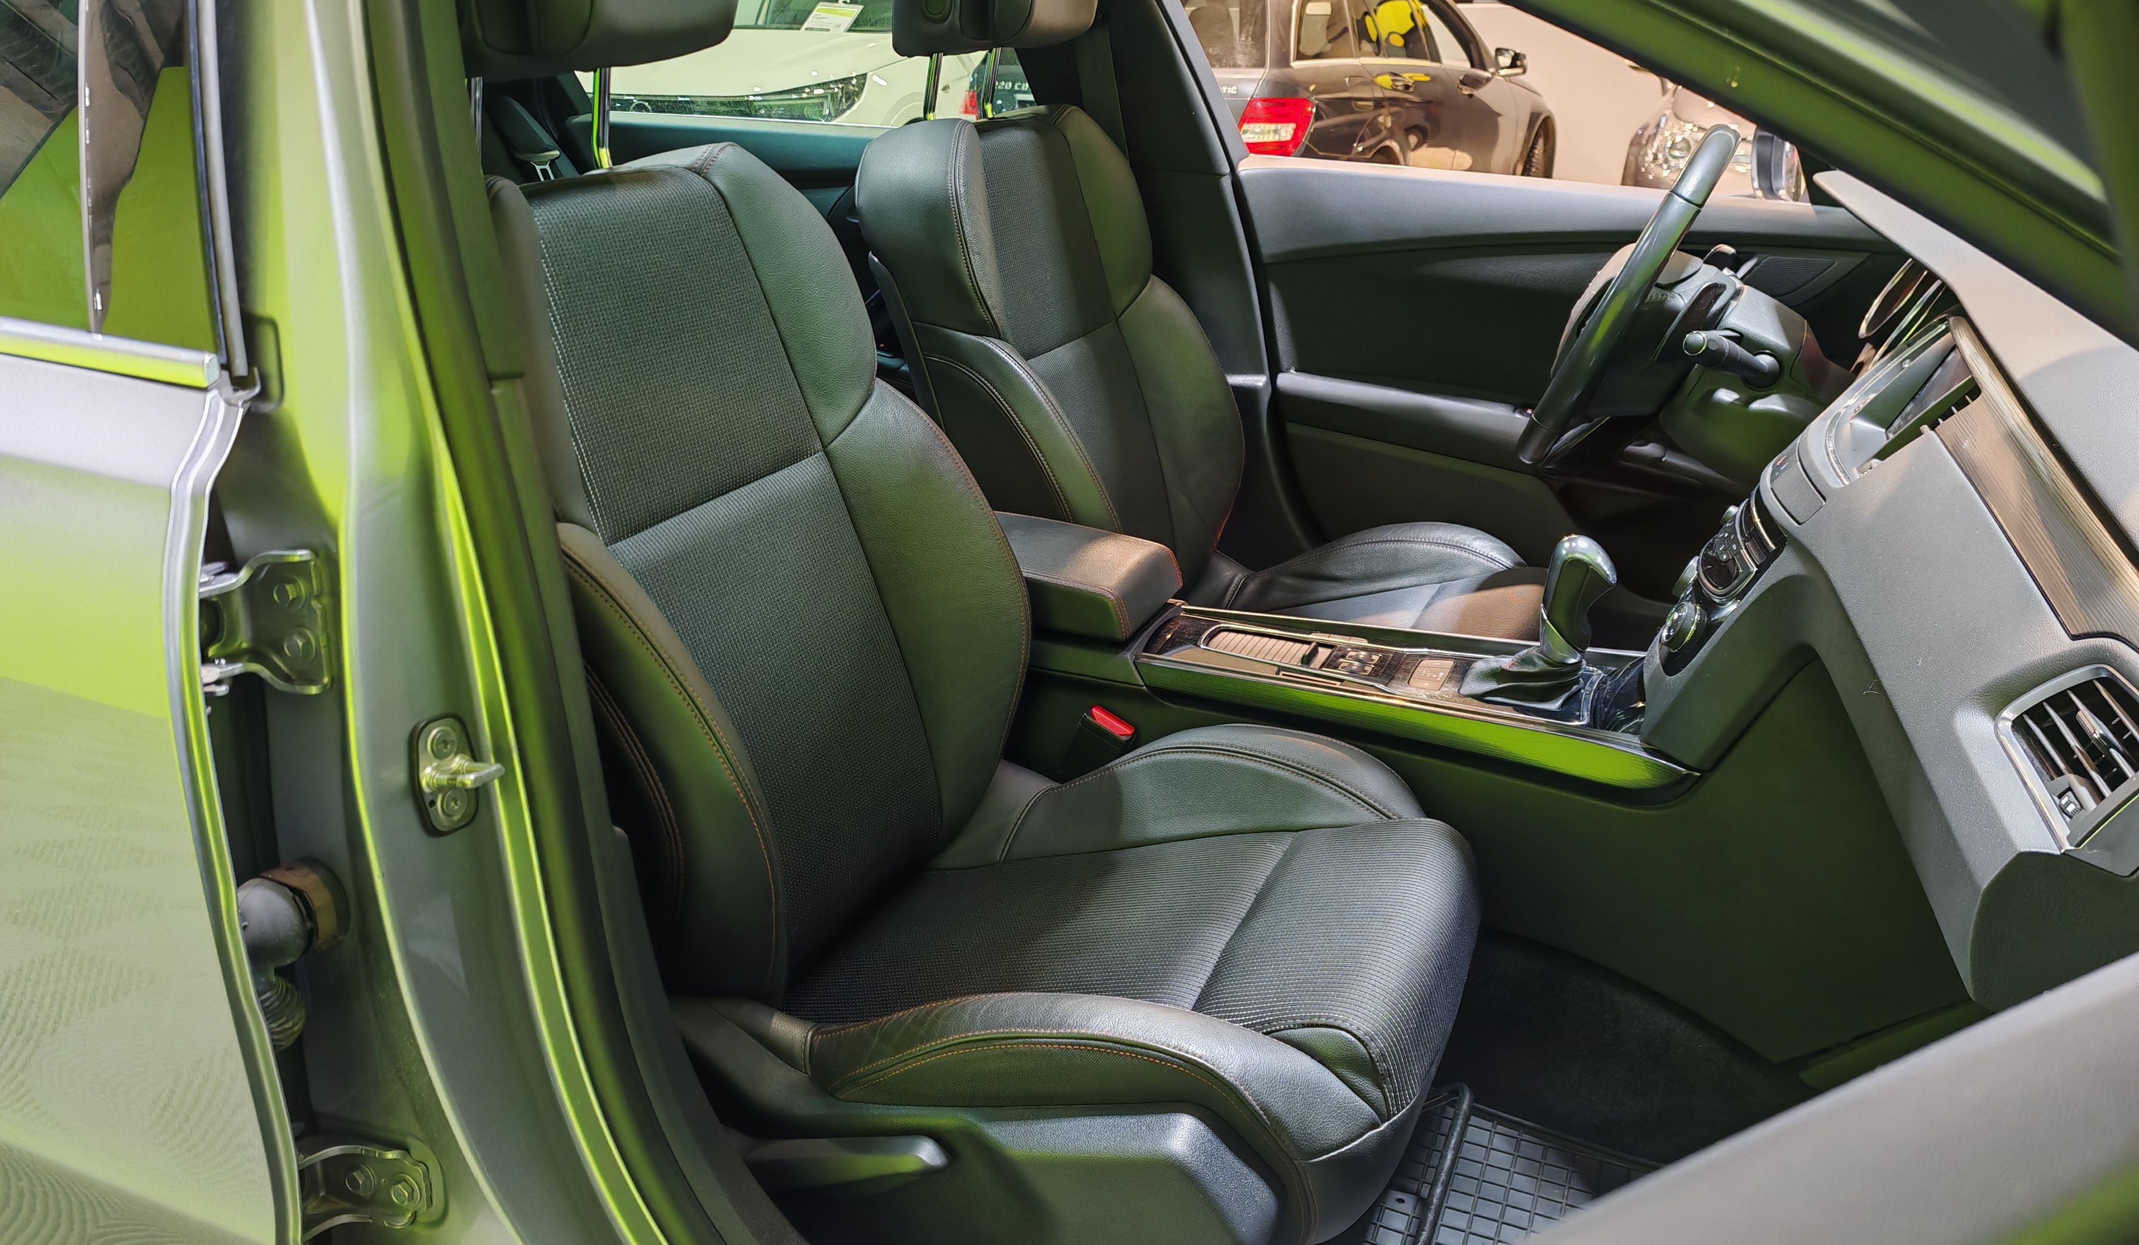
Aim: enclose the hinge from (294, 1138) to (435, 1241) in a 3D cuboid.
[{"bbox_3d":[-0.451,0.361,1.059,0.100,0.060,0.050,-4,20,-11],"label":"hinge"}]

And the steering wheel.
[{"bbox_3d":[0.590,-0.323,1.733,0.120,0.380,0.380,31,28,12],"label":"steering wheel"}]

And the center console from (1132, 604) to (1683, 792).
[{"bbox_3d":[0.319,0.070,1.571,0.510,0.085,0.210,8,21,22],"label":"center console"}]

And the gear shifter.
[{"bbox_3d":[0.418,-0.005,1.498,0.125,0.160,0.085,8,21,22],"label":"gear shifter"}]

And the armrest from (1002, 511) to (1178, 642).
[{"bbox_3d":[-0.048,-0.048,1.698,0.300,0.075,0.175,8,21,22],"label":"armrest"}]

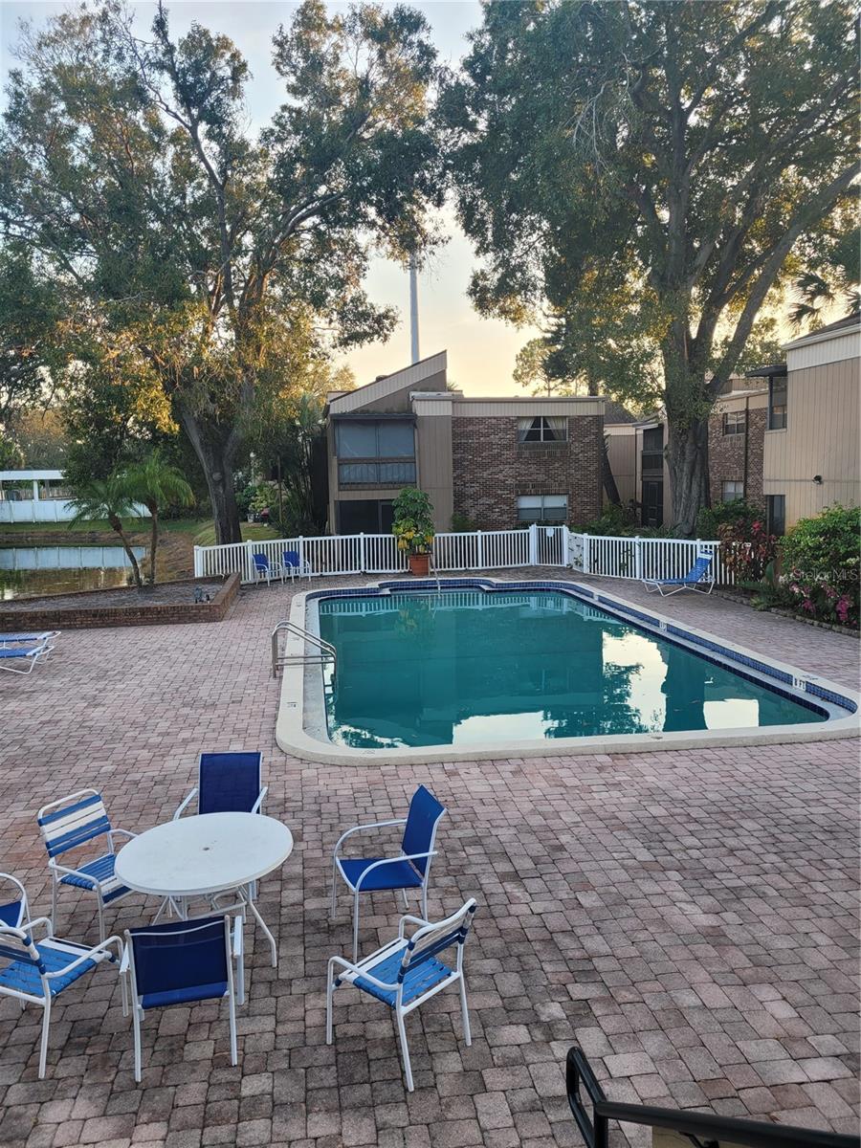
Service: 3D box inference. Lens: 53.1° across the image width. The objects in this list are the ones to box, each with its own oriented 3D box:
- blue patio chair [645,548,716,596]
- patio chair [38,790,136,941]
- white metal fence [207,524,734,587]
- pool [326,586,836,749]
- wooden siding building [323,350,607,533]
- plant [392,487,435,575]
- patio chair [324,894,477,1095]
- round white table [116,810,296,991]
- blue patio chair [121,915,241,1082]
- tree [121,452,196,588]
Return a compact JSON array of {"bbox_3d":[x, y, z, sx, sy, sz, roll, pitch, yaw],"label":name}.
[{"bbox_3d":[5.919,-0.016,20.460,1.620,1.010,0.660,-3,7,-17],"label":"blue patio chair"},{"bbox_3d":[-2.215,1.995,5.849,0.657,0.847,0.565,3,8,30],"label":"patio chair"},{"bbox_3d":[0.516,-0.412,23.759,13.800,1.270,6.300,-2,7,-8],"label":"white metal fence"},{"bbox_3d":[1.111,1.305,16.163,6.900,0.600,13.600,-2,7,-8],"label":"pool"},{"bbox_3d":[0.574,-4.511,33.407,9.525,6.950,9.500,-2,7,-9],"label":"wooden siding building"},{"bbox_3d":[-0.485,-1.246,24.975,1.200,2.560,1.200,-1,7,0],"label":"plant"},{"bbox_3d":[-0.143,2.115,4.592,0.657,0.847,0.565,5,9,42],"label":"patio chair"},{"bbox_3d":[-1.376,2.050,5.391,1.075,0.720,1.075,-2,7,-8],"label":"round white table"},{"bbox_3d":[-1.307,2.109,4.599,0.606,0.895,0.698,-3,7,-13],"label":"blue patio chair"},{"bbox_3d":[-7.027,-1.350,21.825,2.000,3.400,2.000,-2,7,-8],"label":"tree"}]

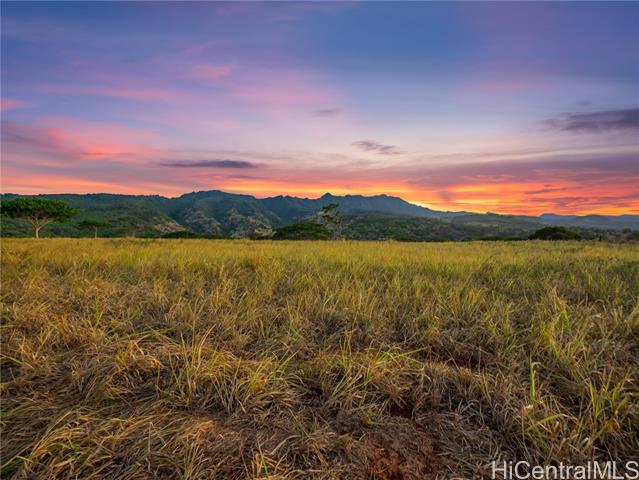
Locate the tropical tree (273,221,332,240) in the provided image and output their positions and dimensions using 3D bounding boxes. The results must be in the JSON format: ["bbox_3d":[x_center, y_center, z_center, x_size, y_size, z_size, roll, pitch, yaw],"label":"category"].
[{"bbox_3d":[-4.030,-2.070,68.000,13.030,4.830,11.000,0,0,0],"label":"tropical tree"}]

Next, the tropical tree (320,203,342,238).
[{"bbox_3d":[2.740,-4.020,66.000,4.940,8.490,4.600,0,0,0],"label":"tropical tree"}]

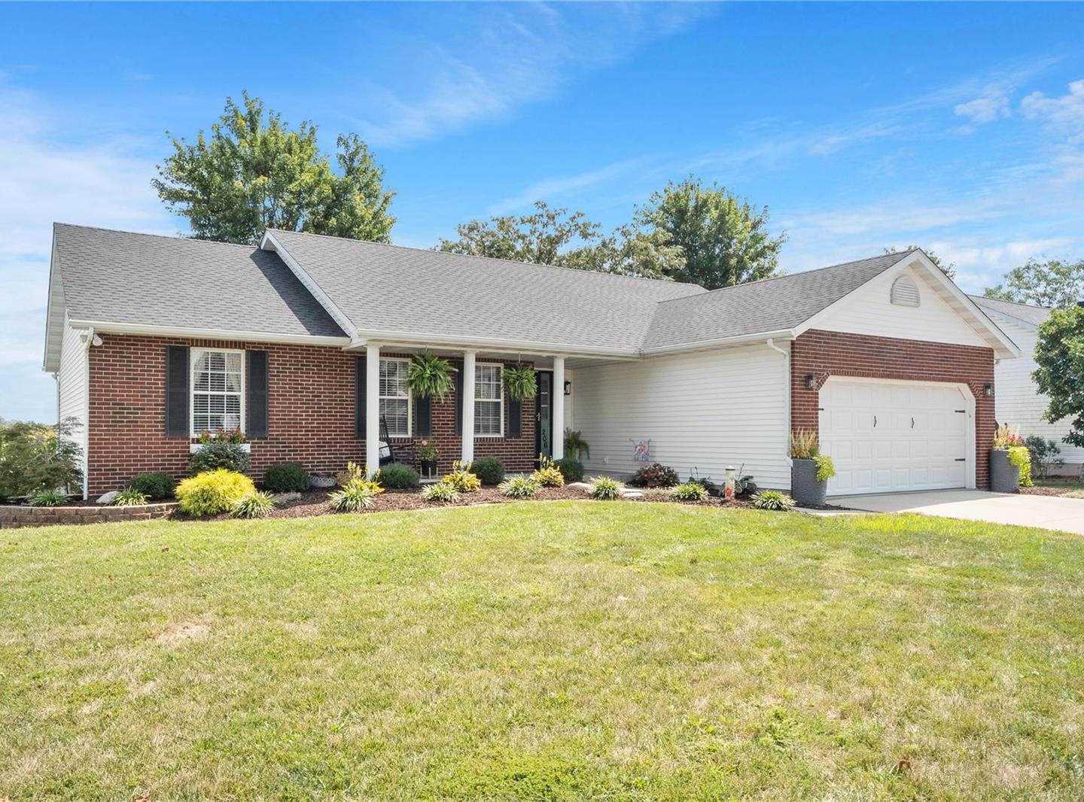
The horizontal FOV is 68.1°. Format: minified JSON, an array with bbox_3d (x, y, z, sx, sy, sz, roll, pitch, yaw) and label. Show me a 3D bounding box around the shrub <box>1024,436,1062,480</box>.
[{"bbox_3d":[12.057,1.327,19.322,0.950,1.100,0.900,-2,-3,32],"label":"shrub"}]

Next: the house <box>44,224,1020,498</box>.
[{"bbox_3d":[-1.191,-0.936,18.737,17.230,5.720,15.400,1,-3,-34],"label":"house"}]

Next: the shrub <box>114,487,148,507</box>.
[{"bbox_3d":[-6.039,1.377,11.805,0.520,0.260,0.520,1,-3,-27],"label":"shrub"}]

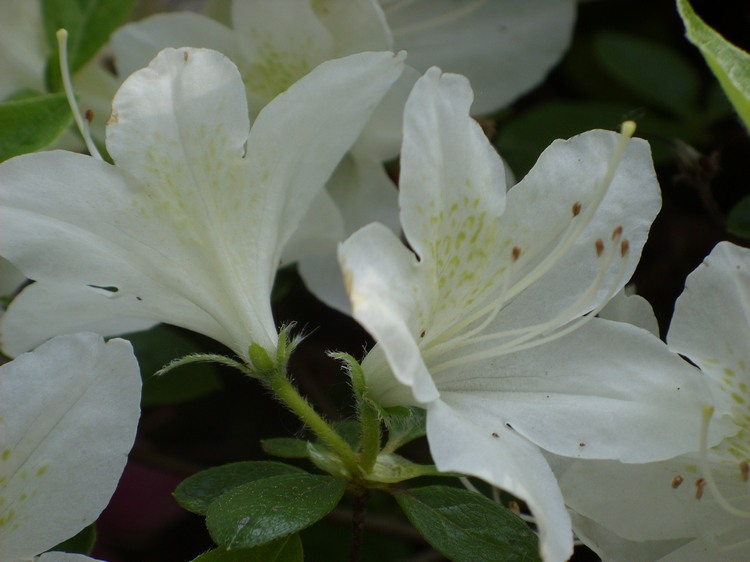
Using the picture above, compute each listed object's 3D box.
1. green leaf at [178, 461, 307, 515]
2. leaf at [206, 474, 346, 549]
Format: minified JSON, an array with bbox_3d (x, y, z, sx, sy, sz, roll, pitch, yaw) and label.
[{"bbox_3d":[-0.017,0.030,0.602,0.026,0.005,0.013,-5,34,7],"label":"green leaf"},{"bbox_3d":[-0.014,0.033,0.590,0.014,0.005,0.028,25,37,30],"label":"leaf"}]

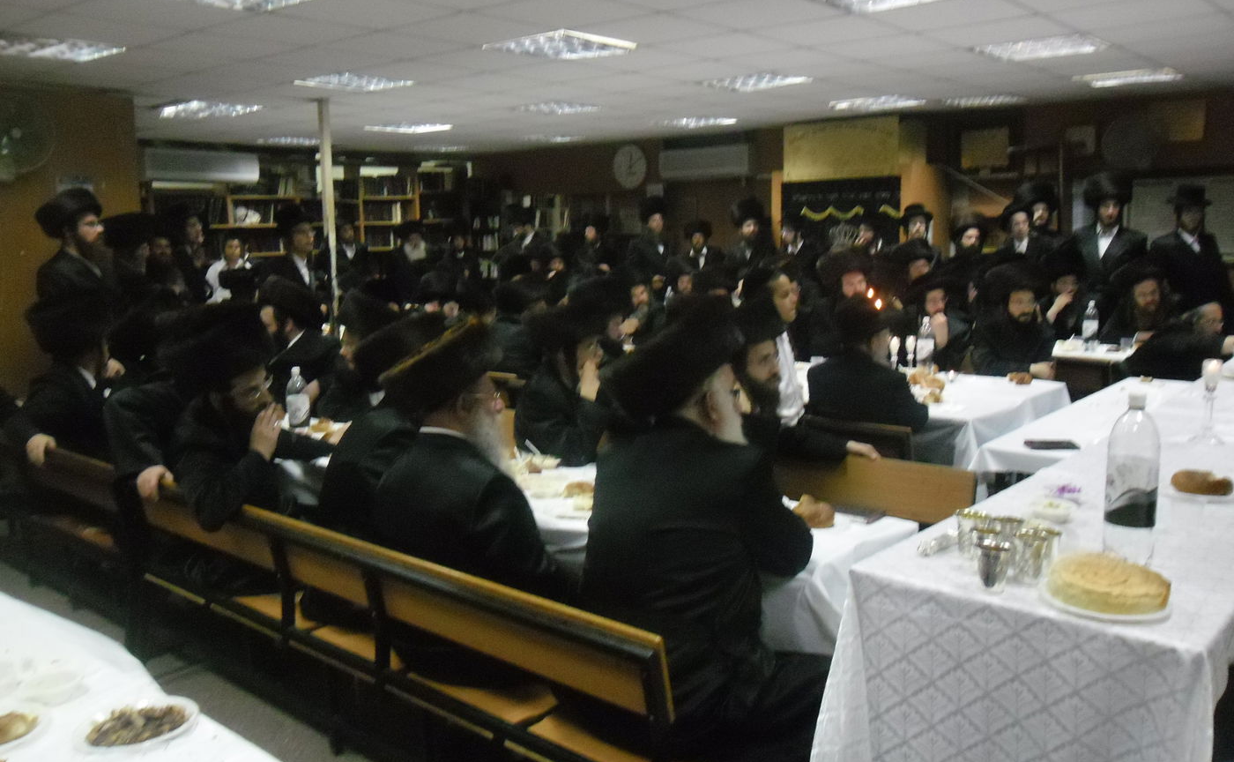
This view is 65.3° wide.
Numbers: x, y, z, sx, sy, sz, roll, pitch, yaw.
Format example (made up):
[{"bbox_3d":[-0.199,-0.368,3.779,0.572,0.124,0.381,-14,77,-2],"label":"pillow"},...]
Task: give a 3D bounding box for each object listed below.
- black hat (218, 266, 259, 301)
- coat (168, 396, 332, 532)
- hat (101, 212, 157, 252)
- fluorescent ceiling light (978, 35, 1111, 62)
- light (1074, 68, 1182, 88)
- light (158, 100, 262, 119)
[{"bbox_3d":[-2.716,-0.702,6.900,0.290,0.200,0.290,-8,12,-36],"label":"black hat"},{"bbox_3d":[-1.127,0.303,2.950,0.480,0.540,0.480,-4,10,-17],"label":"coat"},{"bbox_3d":[-2.917,-0.890,5.750,0.360,0.210,0.360,-4,10,-18],"label":"hat"},{"bbox_3d":[2.294,-1.809,5.198,0.580,0.070,0.580,7,13,40],"label":"fluorescent ceiling light"},{"bbox_3d":[3.460,-2.056,6.498,0.580,0.070,0.580,7,13,40],"label":"light"},{"bbox_3d":[-3.100,-2.092,7.326,0.580,0.070,0.580,8,13,40],"label":"light"}]

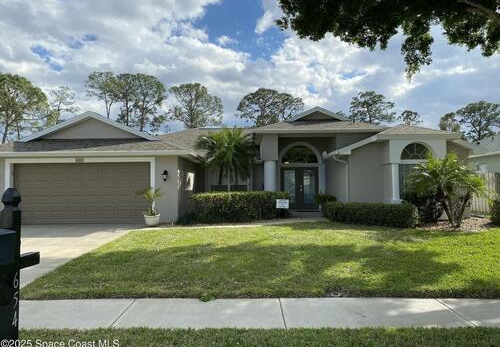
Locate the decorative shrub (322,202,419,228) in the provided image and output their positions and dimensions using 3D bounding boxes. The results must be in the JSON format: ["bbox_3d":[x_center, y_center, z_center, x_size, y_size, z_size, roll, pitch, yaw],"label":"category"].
[{"bbox_3d":[4.158,1.456,13.250,3.051,0.776,1.150,0,-1,6],"label":"decorative shrub"}]

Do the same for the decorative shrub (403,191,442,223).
[{"bbox_3d":[6.340,1.259,13.800,1.470,1.121,1.250,0,-1,0],"label":"decorative shrub"}]

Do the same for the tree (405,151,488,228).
[{"bbox_3d":[6.698,0.580,12.800,2.645,2.591,2.400,0,-1,0],"label":"tree"}]

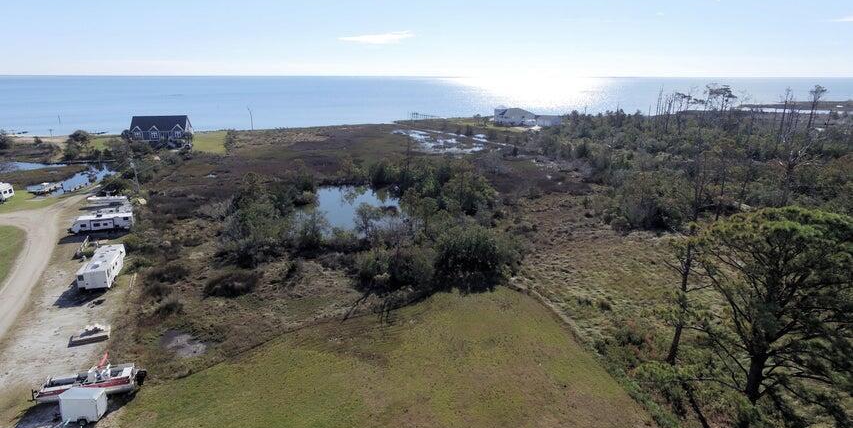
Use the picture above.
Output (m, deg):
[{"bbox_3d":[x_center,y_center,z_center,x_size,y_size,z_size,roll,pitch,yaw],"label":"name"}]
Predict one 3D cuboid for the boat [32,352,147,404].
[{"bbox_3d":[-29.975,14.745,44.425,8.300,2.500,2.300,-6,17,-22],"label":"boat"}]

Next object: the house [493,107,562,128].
[{"bbox_3d":[58.664,-57.700,291.238,35.000,10.000,16.000,2,16,8],"label":"house"}]

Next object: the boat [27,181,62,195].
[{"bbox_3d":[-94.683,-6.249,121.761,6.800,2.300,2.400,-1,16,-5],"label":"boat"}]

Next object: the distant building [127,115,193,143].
[{"bbox_3d":[-109.403,-34.378,204.439,20.500,11.400,13.000,-5,16,-16],"label":"distant building"}]

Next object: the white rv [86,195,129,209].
[{"bbox_3d":[-71.991,-3.399,111.533,8.800,2.500,2.500,-3,16,-12],"label":"white rv"}]

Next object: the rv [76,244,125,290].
[{"bbox_3d":[-46.222,7.793,70.615,3.100,3.350,11.500,-6,17,-21],"label":"rv"}]

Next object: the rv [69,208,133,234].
[{"bbox_3d":[-60.206,1.947,91.627,10.200,3.100,2.900,-5,17,-17],"label":"rv"}]

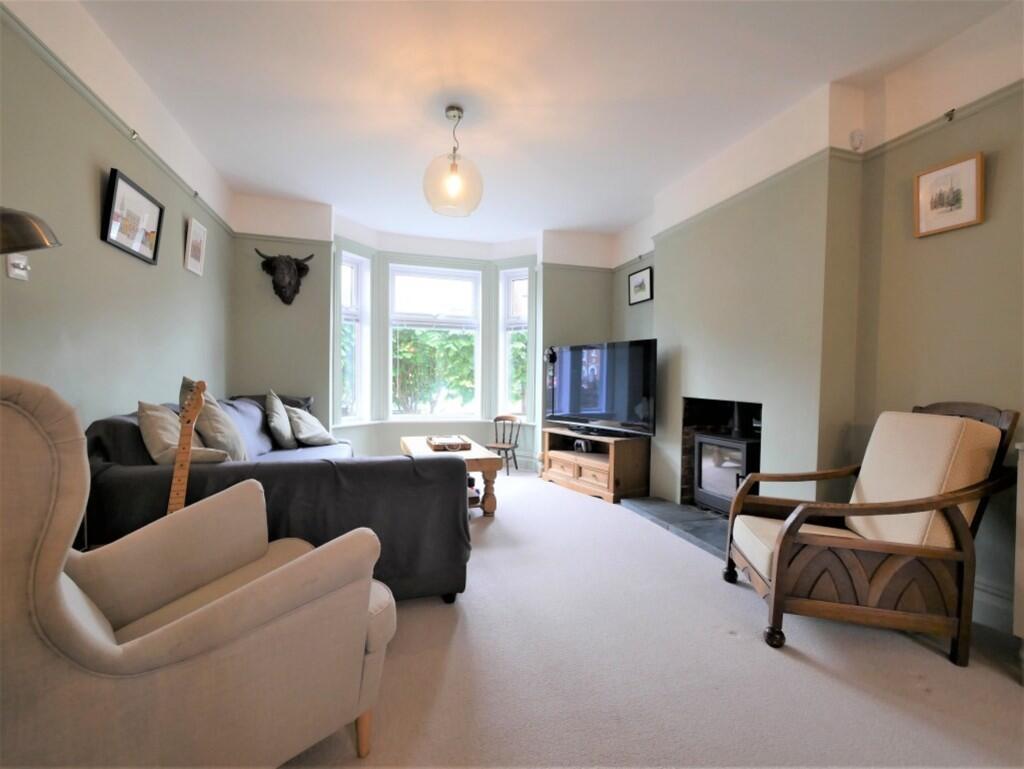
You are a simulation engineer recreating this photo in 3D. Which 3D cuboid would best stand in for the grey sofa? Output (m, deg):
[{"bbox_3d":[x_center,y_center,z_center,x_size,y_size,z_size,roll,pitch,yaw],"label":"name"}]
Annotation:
[{"bbox_3d":[-1.143,0.545,2.614,1.514,0.855,1.875,0,1,-14],"label":"grey sofa"}]

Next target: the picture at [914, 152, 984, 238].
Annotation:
[{"bbox_3d":[1.933,-0.823,1.833,0.029,0.291,0.223,0,1,-18],"label":"picture"}]

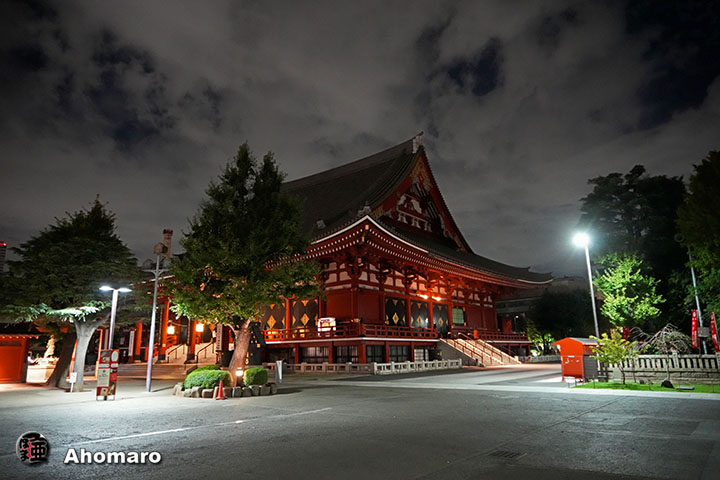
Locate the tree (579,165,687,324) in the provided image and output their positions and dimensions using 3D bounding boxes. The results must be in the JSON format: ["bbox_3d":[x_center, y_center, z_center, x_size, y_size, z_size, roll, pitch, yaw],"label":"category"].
[{"bbox_3d":[24.840,1.862,42.619,9.780,18.250,9.780,-1,-14,0],"label":"tree"}]

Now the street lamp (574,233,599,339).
[{"bbox_3d":[11.951,3.406,25.338,0.800,7.720,0.500,-1,-14,0],"label":"street lamp"}]

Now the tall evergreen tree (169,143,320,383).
[{"bbox_3d":[-5.121,0.833,21.734,6.840,11.360,6.840,-1,-14,0],"label":"tall evergreen tree"}]

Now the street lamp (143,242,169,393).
[{"bbox_3d":[-10.291,3.756,24.097,1.300,7.410,0.700,-1,-14,0],"label":"street lamp"}]

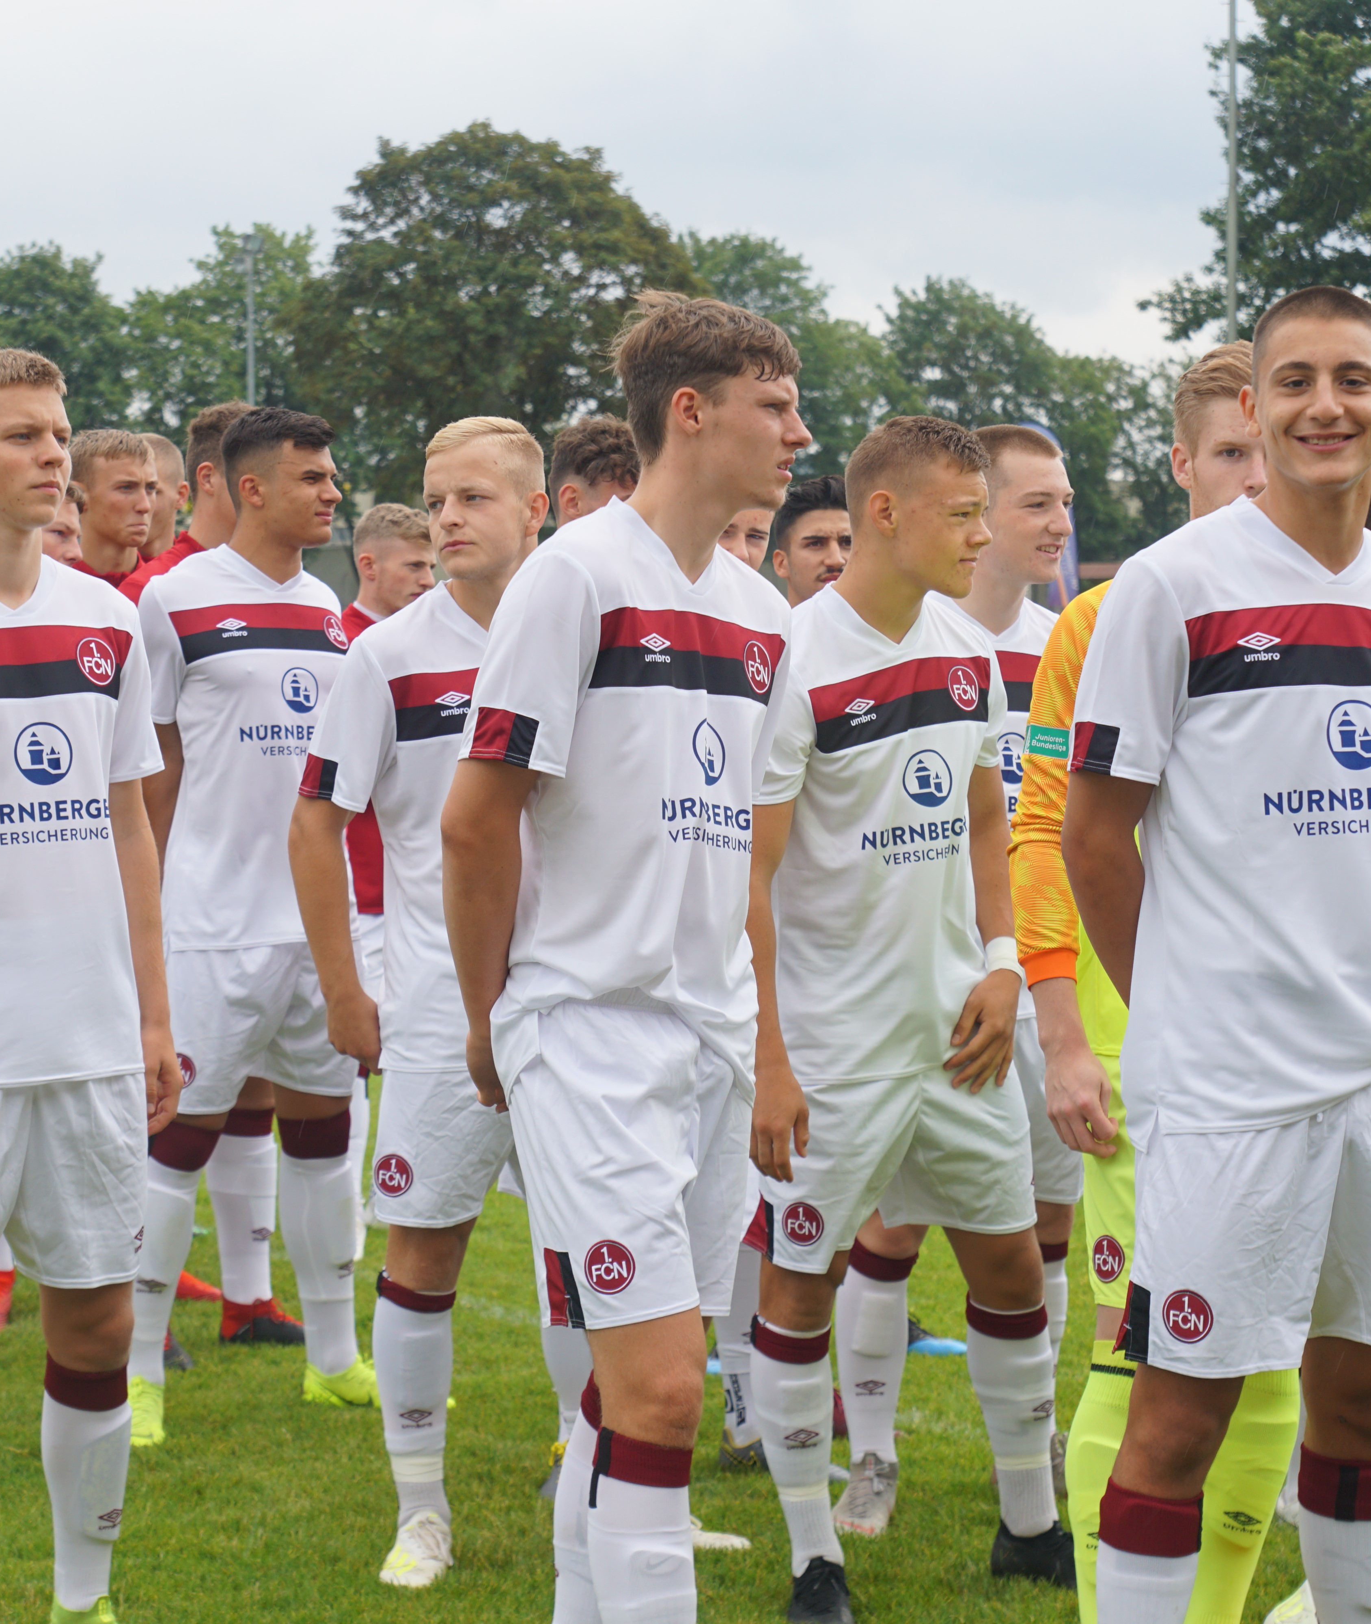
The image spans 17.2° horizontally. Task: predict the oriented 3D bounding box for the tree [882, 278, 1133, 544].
[{"bbox_3d":[9.606,-10.262,135.000,7.800,11.200,7.500,0,3,0],"label":"tree"}]

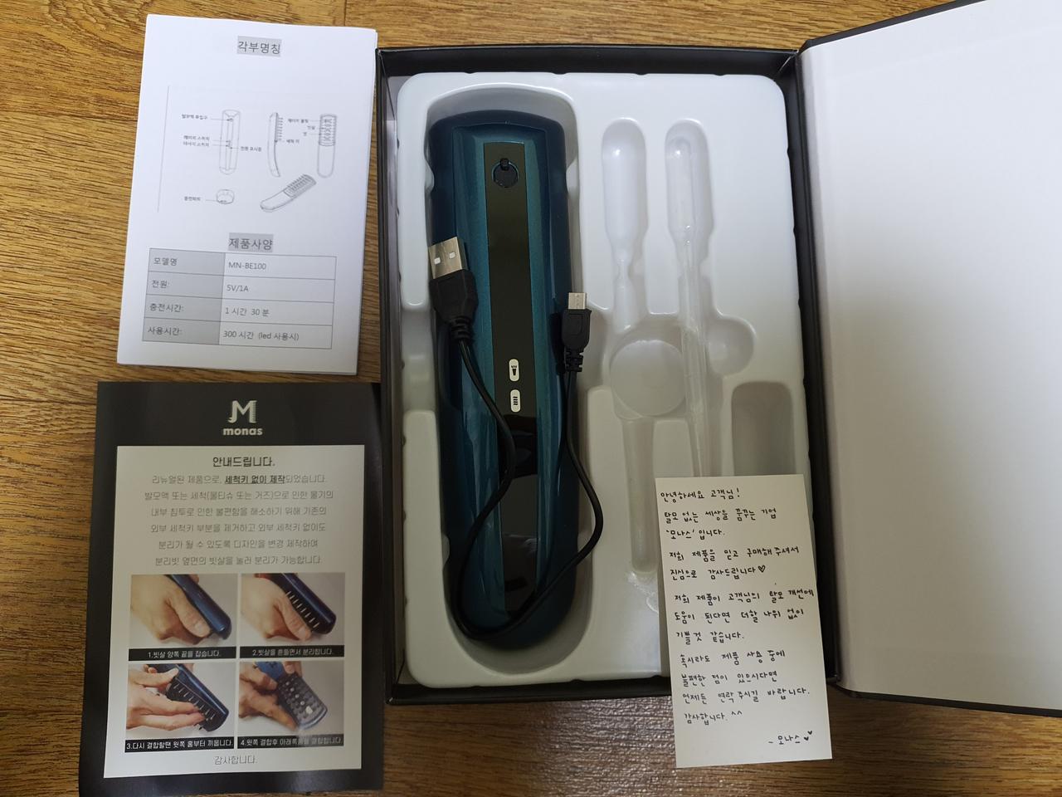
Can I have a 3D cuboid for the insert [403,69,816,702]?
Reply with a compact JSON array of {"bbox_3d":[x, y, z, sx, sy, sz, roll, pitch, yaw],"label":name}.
[{"bbox_3d":[0.022,-0.011,0.289,0.139,0.036,0.209,-1,85,-4],"label":"insert"}]

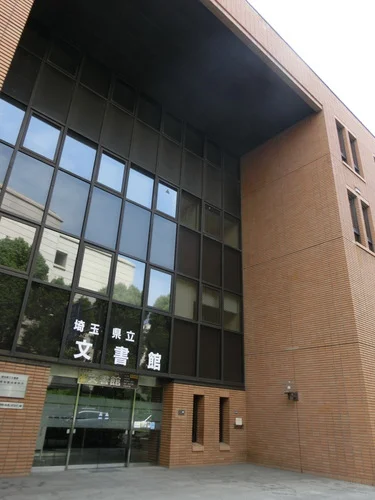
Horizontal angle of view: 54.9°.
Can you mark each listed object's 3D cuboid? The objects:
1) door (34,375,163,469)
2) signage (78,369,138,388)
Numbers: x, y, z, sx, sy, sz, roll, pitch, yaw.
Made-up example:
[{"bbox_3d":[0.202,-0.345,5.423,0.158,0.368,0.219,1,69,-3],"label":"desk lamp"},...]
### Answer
[{"bbox_3d":[-2.340,4.931,10.268,4.051,2.198,0.115,22,-31,-35],"label":"door"},{"bbox_3d":[-2.269,3.858,10.677,1.978,0.326,0.038,22,-31,-35],"label":"signage"}]

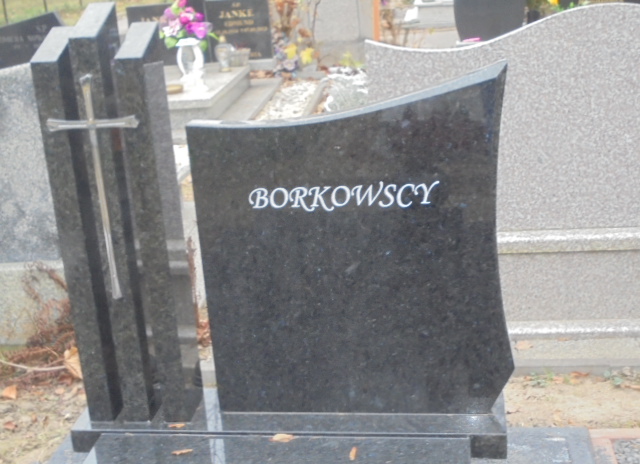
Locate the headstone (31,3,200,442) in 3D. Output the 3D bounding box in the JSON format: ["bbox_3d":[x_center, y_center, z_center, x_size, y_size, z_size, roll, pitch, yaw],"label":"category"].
[{"bbox_3d":[-0.459,-0.021,2.091,0.255,0.971,0.131,-1,18,9],"label":"headstone"}]

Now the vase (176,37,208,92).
[{"bbox_3d":[-0.932,-1.204,6.548,0.195,0.370,0.185,-1,18,9],"label":"vase"}]

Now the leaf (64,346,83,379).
[{"bbox_3d":[-0.687,0.371,2.557,0.075,0.085,0.050,-1,18,9],"label":"leaf"}]

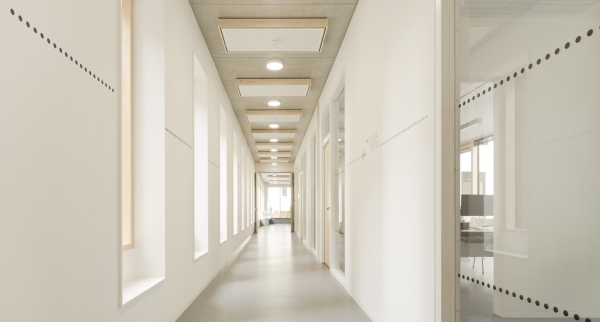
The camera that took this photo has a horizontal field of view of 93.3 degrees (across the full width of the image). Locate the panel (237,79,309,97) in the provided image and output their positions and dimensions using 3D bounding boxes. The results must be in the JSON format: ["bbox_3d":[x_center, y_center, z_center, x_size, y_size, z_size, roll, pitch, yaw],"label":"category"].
[{"bbox_3d":[-0.442,-1.260,4.933,1.230,0.100,0.500,0,-9,-2],"label":"panel"}]

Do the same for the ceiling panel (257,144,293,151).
[{"bbox_3d":[-0.825,-0.508,9.366,1.230,0.100,0.500,0,-9,-2],"label":"ceiling panel"}]

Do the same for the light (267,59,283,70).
[{"bbox_3d":[-0.367,-1.422,4.180,0.236,0.058,0.236,0,-9,-2],"label":"light"}]

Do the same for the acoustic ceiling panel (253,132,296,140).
[{"bbox_3d":[-0.697,-0.759,7.888,1.230,0.100,0.500,0,-9,-2],"label":"acoustic ceiling panel"}]

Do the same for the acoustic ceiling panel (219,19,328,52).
[{"bbox_3d":[-0.314,-1.511,3.456,1.230,0.100,0.500,0,-9,-2],"label":"acoustic ceiling panel"}]

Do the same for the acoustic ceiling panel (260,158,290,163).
[{"bbox_3d":[-1.081,-0.006,12.321,1.230,0.100,0.500,0,-9,-2],"label":"acoustic ceiling panel"}]

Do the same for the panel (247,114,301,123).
[{"bbox_3d":[-0.569,-1.010,6.411,1.230,0.100,0.500,0,-9,-2],"label":"panel"}]

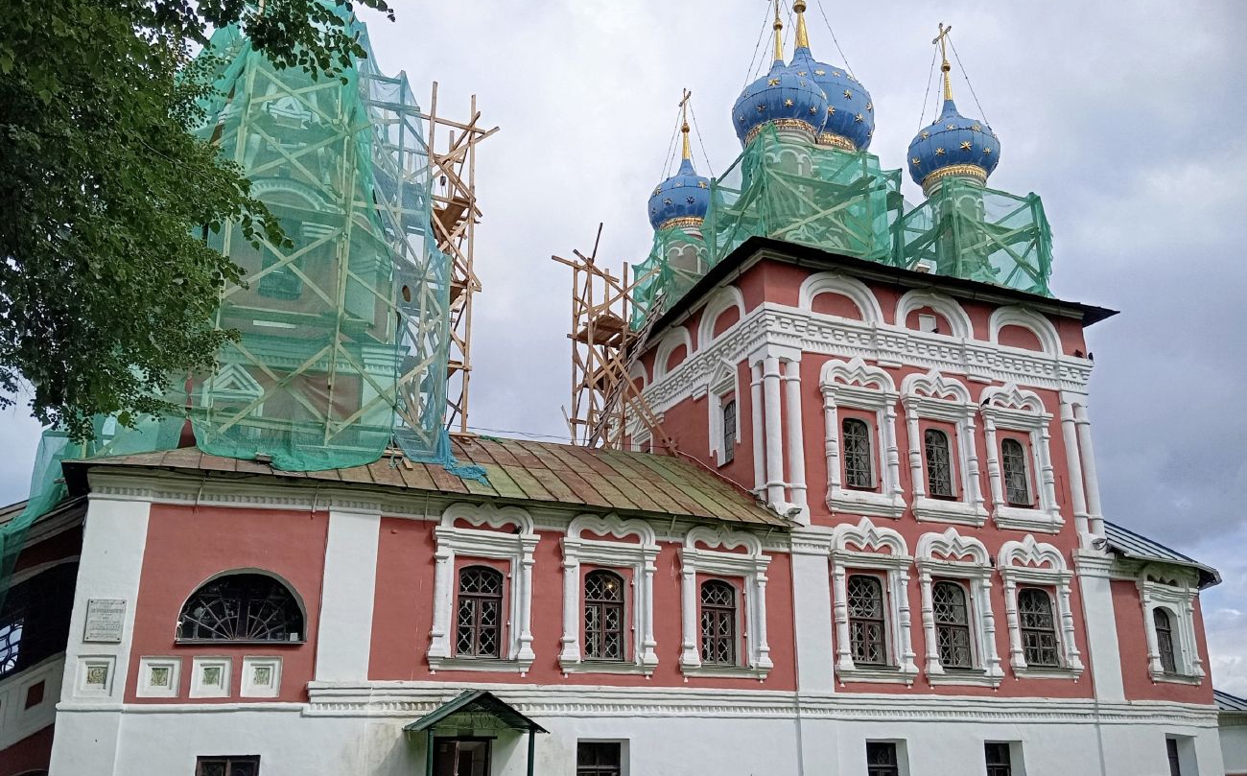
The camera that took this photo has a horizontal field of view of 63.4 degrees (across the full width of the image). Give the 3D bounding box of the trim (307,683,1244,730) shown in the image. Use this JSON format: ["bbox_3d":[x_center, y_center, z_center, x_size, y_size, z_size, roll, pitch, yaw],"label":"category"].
[{"bbox_3d":[5.046,7.217,22.819,23.836,0.687,0.424,8,-20,-22],"label":"trim"}]

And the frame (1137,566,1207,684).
[{"bbox_3d":[14.911,6.491,27.548,2.272,3.313,0.404,8,-20,-22],"label":"frame"}]

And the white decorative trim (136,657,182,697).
[{"bbox_3d":[-7.612,4.749,16.602,0.631,0.639,0.150,6,-19,-17],"label":"white decorative trim"}]

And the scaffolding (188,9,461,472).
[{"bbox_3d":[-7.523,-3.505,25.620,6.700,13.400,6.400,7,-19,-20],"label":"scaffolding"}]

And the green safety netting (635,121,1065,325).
[{"bbox_3d":[6.316,-3.475,32.350,9.700,4.200,9.700,7,-19,-20],"label":"green safety netting"}]

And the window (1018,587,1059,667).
[{"bbox_3d":[10.795,6.154,26.082,1.161,1.990,0.283,8,-20,-22],"label":"window"}]

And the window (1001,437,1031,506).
[{"bbox_3d":[9.737,2.079,25.093,0.680,1.684,0.200,8,-20,-21],"label":"window"}]

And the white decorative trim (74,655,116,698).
[{"bbox_3d":[-8.490,4.635,16.225,0.540,0.628,0.150,6,-19,-17],"label":"white decorative trim"}]

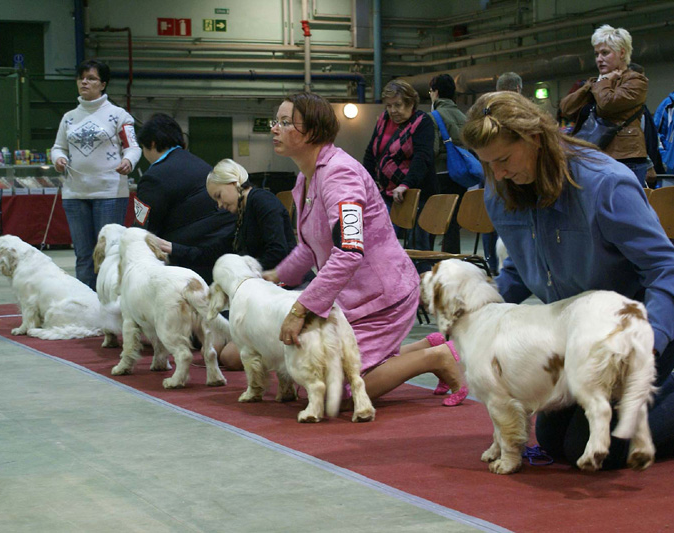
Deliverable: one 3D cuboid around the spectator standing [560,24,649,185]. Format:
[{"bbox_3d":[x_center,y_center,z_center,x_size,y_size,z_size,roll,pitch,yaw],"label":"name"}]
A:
[{"bbox_3d":[1.532,-0.524,7.497,0.510,1.680,0.380,1,4,38],"label":"spectator standing"}]

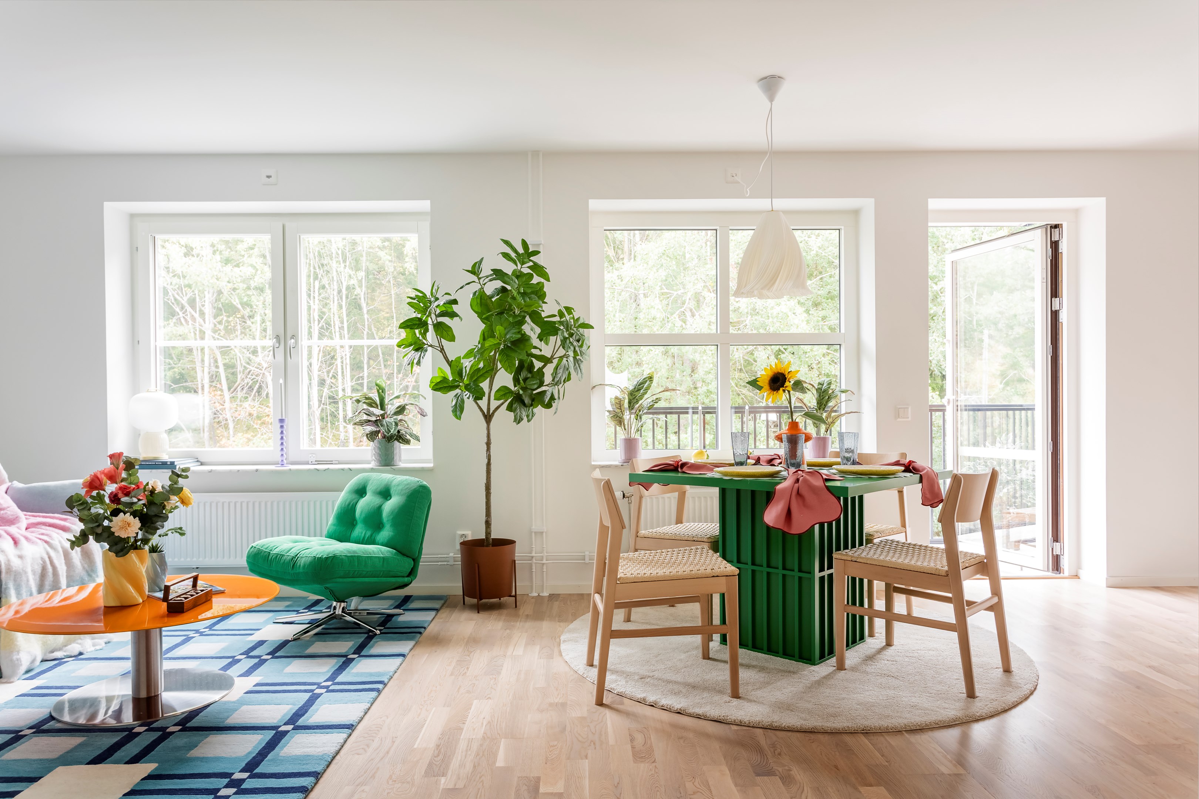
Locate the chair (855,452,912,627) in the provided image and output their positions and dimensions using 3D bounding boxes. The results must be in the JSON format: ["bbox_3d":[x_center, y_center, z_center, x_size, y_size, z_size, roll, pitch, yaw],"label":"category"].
[{"bbox_3d":[1.203,0.663,3.838,0.460,0.800,0.525,0,1,43],"label":"chair"}]

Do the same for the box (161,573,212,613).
[{"bbox_3d":[-1.430,0.671,2.778,0.100,0.095,0.185,-1,-1,9],"label":"box"}]

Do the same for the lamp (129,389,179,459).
[{"bbox_3d":[-2.499,0.139,4.484,0.280,0.395,0.280,0,0,-1],"label":"lamp"}]

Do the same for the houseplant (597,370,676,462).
[{"bbox_3d":[0.205,0.101,4.535,0.460,0.510,0.420,0,0,-1],"label":"houseplant"}]

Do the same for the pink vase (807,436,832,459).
[{"bbox_3d":[1.260,0.287,4.557,0.135,0.145,0.135,0,0,-1],"label":"pink vase"}]

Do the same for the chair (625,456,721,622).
[{"bbox_3d":[0.425,0.675,3.829,0.515,0.780,0.475,-1,-1,43],"label":"chair"}]

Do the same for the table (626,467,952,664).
[{"bbox_3d":[0.838,0.686,3.473,1.000,0.740,1.000,-1,-1,44],"label":"table"}]

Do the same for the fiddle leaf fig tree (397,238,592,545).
[{"bbox_3d":[-0.548,-0.044,4.158,0.990,1.580,0.780,0,-1,-2],"label":"fiddle leaf fig tree"}]

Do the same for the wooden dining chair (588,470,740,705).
[{"bbox_3d":[0.216,0.677,3.027,0.525,0.800,0.460,-1,0,-6],"label":"wooden dining chair"}]

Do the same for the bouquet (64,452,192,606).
[{"bbox_3d":[-1.674,0.460,2.840,0.420,0.530,0.380,0,-1,-2],"label":"bouquet"}]

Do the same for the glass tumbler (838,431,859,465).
[{"bbox_3d":[1.169,0.240,3.749,0.090,0.155,0.090,0,-1,-2],"label":"glass tumbler"}]

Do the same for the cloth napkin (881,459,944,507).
[{"bbox_3d":[1.308,0.375,3.448,0.340,0.200,0.220,0,1,43],"label":"cloth napkin"}]

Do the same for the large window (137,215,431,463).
[{"bbox_3d":[-1.821,-0.352,4.617,1.760,1.450,0.120,0,0,-1],"label":"large window"}]

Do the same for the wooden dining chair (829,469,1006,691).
[{"bbox_3d":[1.255,0.656,3.094,0.515,0.785,0.475,-1,-1,44],"label":"wooden dining chair"}]

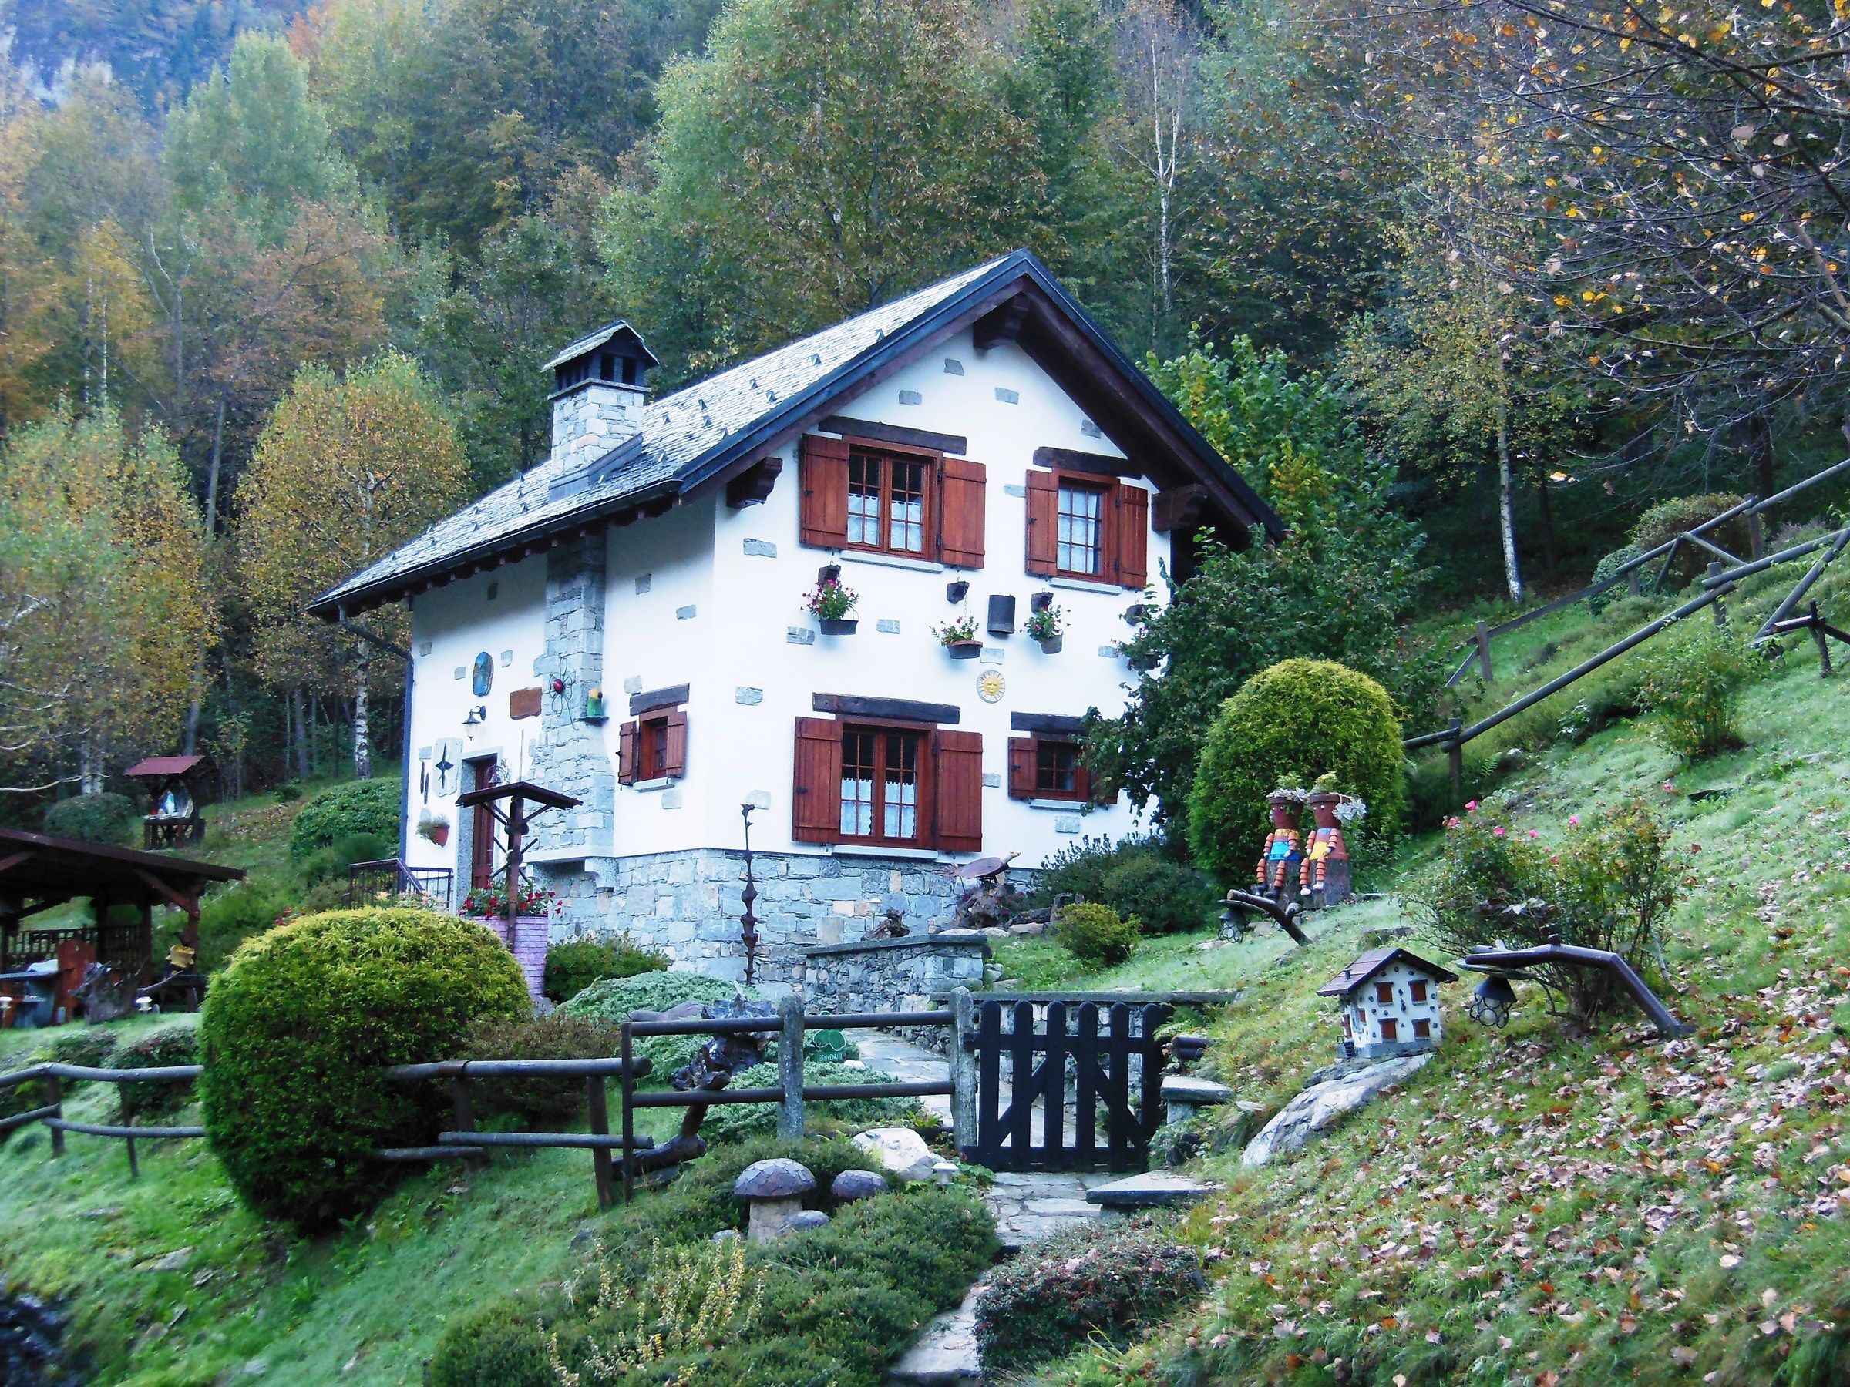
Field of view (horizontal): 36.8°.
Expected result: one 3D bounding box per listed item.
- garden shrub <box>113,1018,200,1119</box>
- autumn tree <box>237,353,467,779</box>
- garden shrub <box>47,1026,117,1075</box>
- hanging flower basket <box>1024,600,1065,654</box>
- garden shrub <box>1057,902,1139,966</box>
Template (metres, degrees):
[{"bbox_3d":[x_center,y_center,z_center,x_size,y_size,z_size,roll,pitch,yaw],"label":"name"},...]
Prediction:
[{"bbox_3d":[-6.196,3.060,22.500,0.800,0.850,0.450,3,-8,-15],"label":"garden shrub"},{"bbox_3d":[-8.650,-1.933,42.000,3.450,6.400,3.400,3,-7,-12],"label":"autumn tree"},{"bbox_3d":[-7.428,3.154,24.500,0.650,0.500,0.600,1,-7,0],"label":"garden shrub"},{"bbox_3d":[1.134,-0.625,26.433,0.350,0.480,0.310,6,-8,-32],"label":"hanging flower basket"},{"bbox_3d":[1.398,1.940,22.400,0.660,0.510,0.620,1,-7,0],"label":"garden shrub"}]

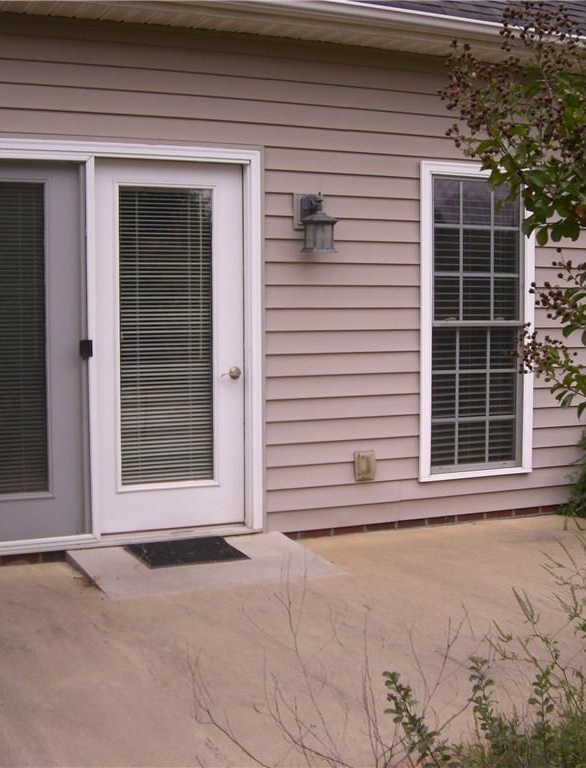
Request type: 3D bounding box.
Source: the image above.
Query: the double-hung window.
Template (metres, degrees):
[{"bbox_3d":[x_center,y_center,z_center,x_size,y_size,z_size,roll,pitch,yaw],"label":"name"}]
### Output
[{"bbox_3d":[1.102,-0.370,6.844,0.818,1.877,0.100,-2,5,-25],"label":"double-hung window"}]

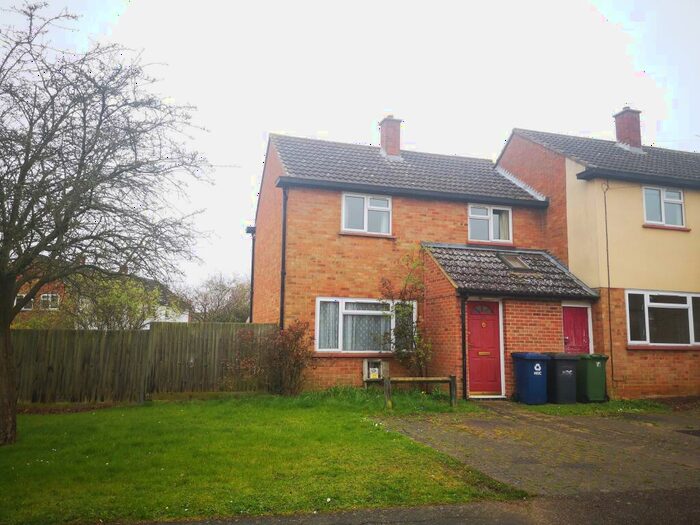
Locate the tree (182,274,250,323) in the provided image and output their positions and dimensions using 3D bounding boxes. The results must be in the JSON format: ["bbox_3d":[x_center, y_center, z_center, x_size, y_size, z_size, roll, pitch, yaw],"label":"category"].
[{"bbox_3d":[-8.008,2.810,33.000,4.300,4.300,4.000,1,-6,0],"label":"tree"}]

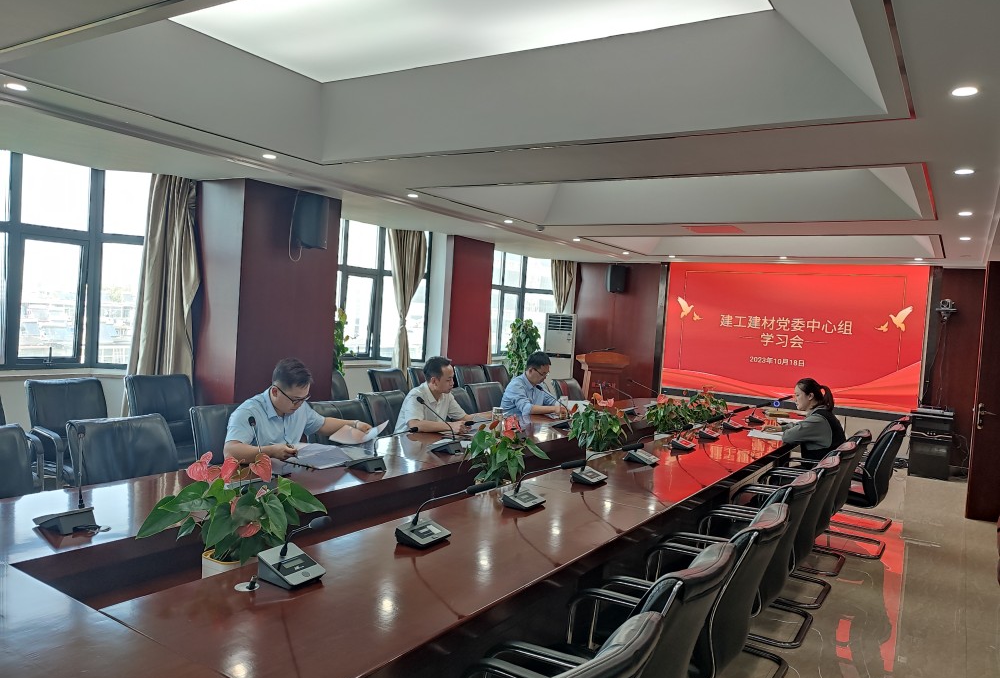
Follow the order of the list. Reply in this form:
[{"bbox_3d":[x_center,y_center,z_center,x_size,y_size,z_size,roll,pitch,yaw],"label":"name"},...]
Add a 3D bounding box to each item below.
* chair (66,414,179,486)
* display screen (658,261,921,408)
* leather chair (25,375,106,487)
[{"bbox_3d":[-1.781,0.888,3.598,0.620,0.950,0.550,5,2,33],"label":"chair"},{"bbox_3d":[4.058,-0.098,10.342,3.480,1.920,0.100,5,2,33],"label":"display screen"},{"bbox_3d":[-2.917,0.775,5.037,0.580,0.930,0.550,5,2,33],"label":"leather chair"}]

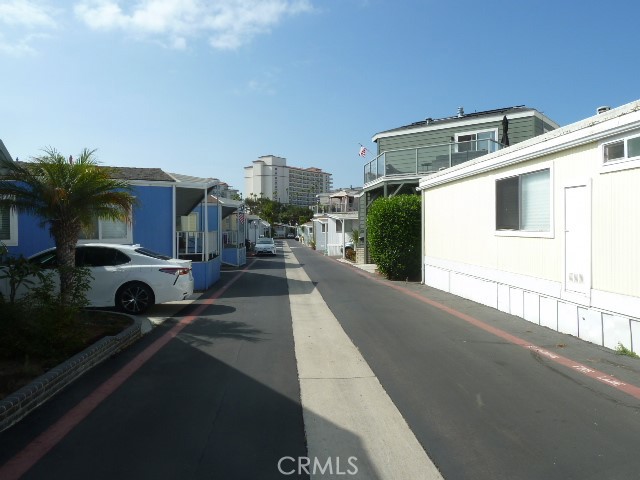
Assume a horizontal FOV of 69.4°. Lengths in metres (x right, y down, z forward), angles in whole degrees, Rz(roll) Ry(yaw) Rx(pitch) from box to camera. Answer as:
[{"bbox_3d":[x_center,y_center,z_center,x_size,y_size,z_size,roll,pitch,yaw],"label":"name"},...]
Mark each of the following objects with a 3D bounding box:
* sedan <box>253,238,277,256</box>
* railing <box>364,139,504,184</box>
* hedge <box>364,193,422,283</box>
[{"bbox_3d":[-4.630,0.590,40.000,1.770,1.490,4.500,0,1,-5],"label":"sedan"},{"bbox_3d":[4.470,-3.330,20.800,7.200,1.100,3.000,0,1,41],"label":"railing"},{"bbox_3d":[2.940,-0.100,18.100,2.000,3.200,2.200,0,1,-4],"label":"hedge"}]

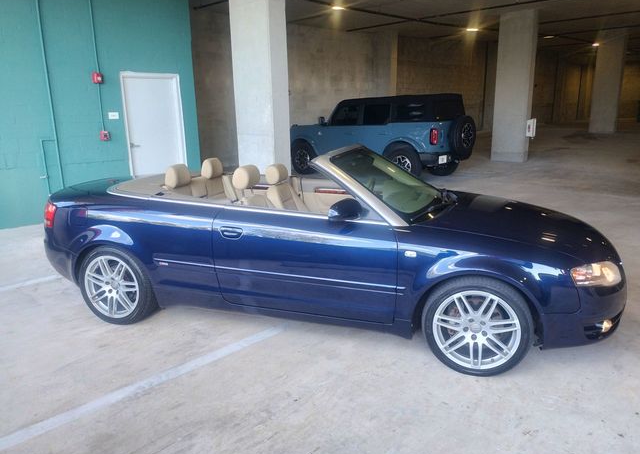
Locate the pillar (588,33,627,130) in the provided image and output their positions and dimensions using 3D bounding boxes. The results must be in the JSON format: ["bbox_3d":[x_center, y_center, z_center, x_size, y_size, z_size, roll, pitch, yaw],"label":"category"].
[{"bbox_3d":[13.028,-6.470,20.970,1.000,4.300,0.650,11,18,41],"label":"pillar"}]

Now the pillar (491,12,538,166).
[{"bbox_3d":[5.322,-3.729,12.612,0.360,3.860,0.910,-13,17,-43],"label":"pillar"}]

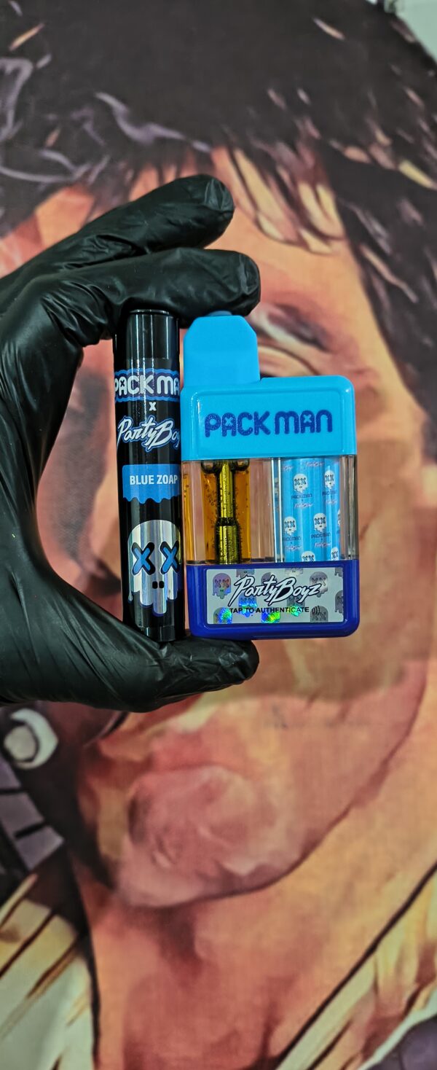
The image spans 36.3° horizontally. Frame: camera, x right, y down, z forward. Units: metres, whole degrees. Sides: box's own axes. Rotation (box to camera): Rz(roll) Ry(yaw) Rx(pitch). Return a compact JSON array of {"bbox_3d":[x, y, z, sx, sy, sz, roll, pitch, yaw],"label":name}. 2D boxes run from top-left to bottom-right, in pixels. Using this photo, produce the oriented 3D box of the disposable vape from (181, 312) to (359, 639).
[{"bbox_3d":[0.013,-0.015,0.169,0.043,0.080,0.016,-1,2,5],"label":"disposable vape"}]

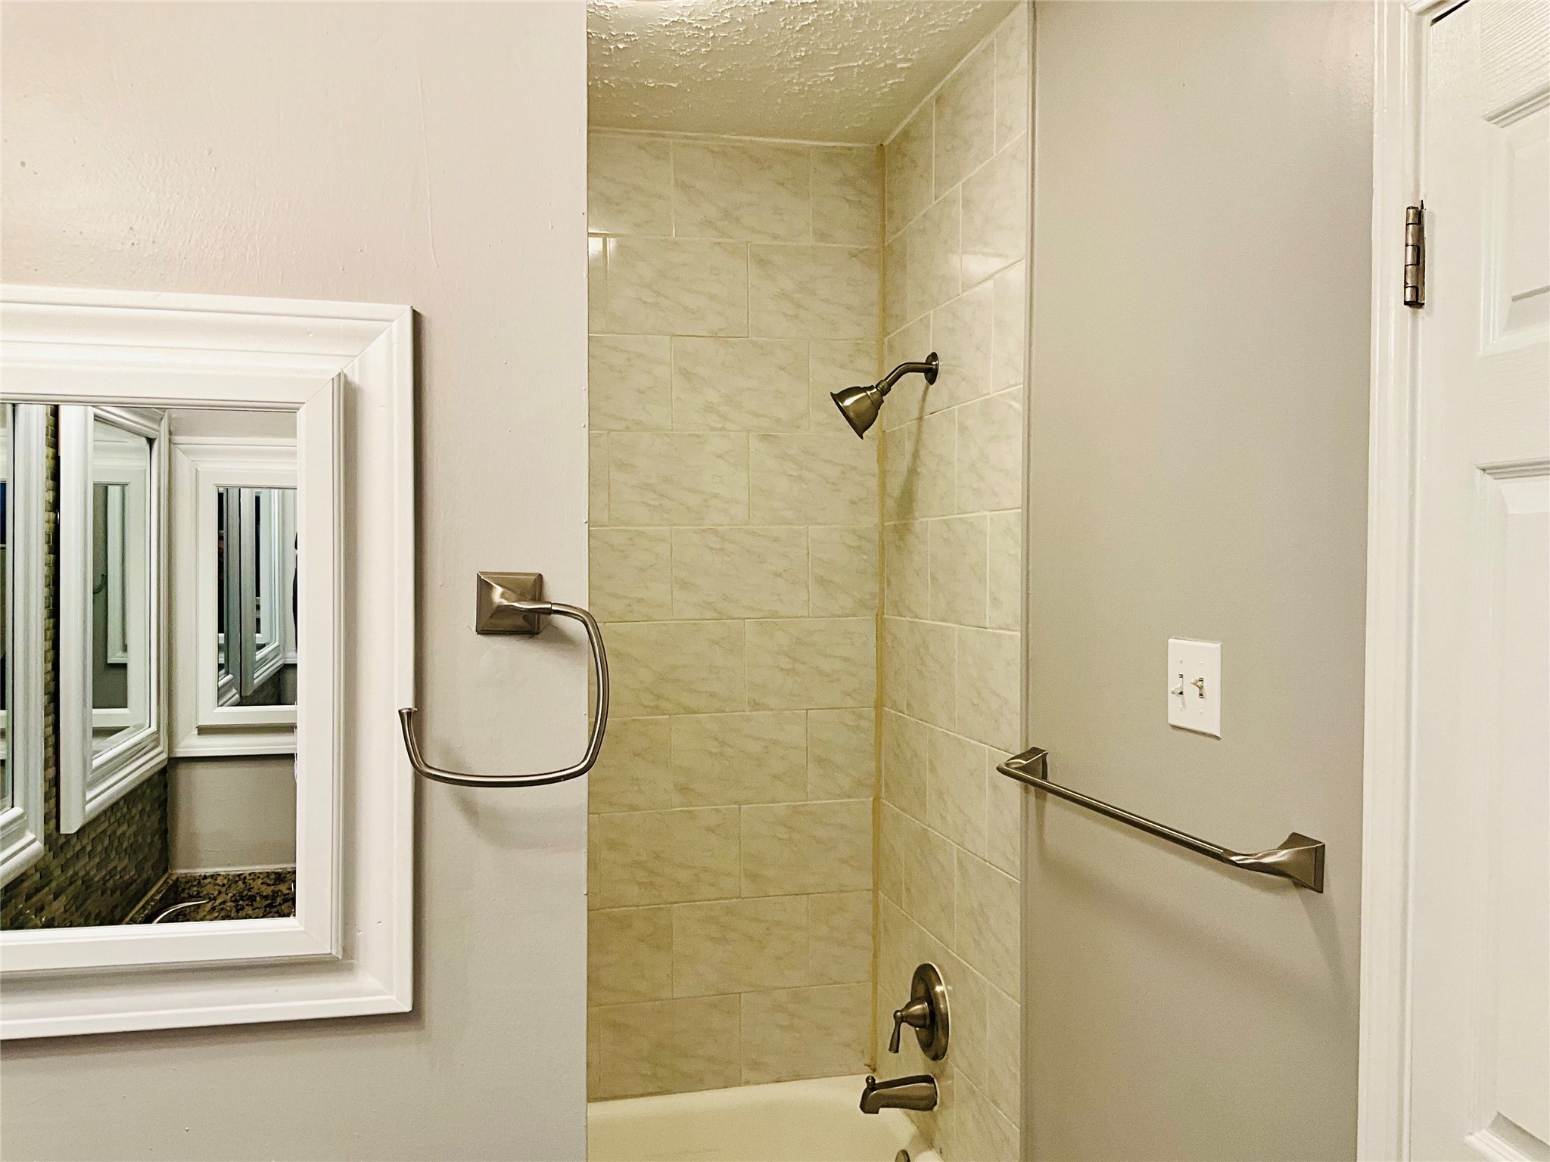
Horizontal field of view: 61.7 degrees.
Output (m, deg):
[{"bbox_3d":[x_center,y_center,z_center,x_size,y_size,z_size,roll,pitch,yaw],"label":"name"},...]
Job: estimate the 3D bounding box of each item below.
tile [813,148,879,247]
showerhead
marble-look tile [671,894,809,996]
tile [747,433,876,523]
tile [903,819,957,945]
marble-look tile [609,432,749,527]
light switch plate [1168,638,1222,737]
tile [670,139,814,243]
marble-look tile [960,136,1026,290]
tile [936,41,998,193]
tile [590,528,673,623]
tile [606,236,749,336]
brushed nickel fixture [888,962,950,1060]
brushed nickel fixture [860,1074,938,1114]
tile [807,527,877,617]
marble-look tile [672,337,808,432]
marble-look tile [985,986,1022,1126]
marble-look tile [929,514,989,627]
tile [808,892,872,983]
[{"bbox_3d":[0.158,-0.846,2.870,0.156,0.209,0.010,0,1,-14],"label":"tile"},{"bbox_3d":[0.205,-0.363,2.520,0.207,0.177,0.107,0,1,-13],"label":"showerhead"},{"bbox_3d":[-0.074,0.801,2.856,0.304,0.203,0.012,0,1,-15],"label":"marble-look tile"},{"bbox_3d":[0.090,-0.224,2.862,0.297,0.202,0.010,0,1,-14],"label":"tile"},{"bbox_3d":[0.307,0.589,2.559,0.010,0.200,0.303,0,1,-13],"label":"tile"},{"bbox_3d":[-0.209,-0.220,2.780,0.299,0.200,0.010,0,1,-13],"label":"marble-look tile"},{"bbox_3d":[0.522,0.132,1.619,0.012,0.114,0.117,0,1,-13],"label":"light switch plate"},{"bbox_3d":[-0.070,-0.840,2.814,0.303,0.205,0.010,0,1,-14],"label":"tile"},{"bbox_3d":[0.379,-0.627,2.245,0.010,0.202,0.294,0,1,-13],"label":"marble-look tile"},{"bbox_3d":[0.347,-0.835,2.381,0.010,0.208,0.304,0,1,-13],"label":"tile"},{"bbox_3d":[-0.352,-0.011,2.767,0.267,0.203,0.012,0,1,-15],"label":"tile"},{"bbox_3d":[-0.208,-0.630,2.796,0.307,0.203,0.012,0,1,-15],"label":"tile"},{"bbox_3d":[0.269,0.849,2.546,0.095,0.170,0.168,0,1,-13],"label":"brushed nickel fixture"},{"bbox_3d":[0.236,0.995,2.531,0.145,0.073,0.060,0,1,-13],"label":"brushed nickel fixture"},{"bbox_3d":[0.155,-0.021,2.881,0.159,0.200,0.010,0,1,-14],"label":"tile"},{"bbox_3d":[-0.071,-0.426,2.836,0.308,0.203,0.012,0,1,-15],"label":"marble-look tile"},{"bbox_3d":[0.390,0.798,2.195,0.010,0.200,0.139,0,1,-13],"label":"marble-look tile"},{"bbox_3d":[0.346,-0.019,2.435,0.012,0.203,0.305,0,1,-13],"label":"marble-look tile"},{"bbox_3d":[0.145,0.795,2.878,0.144,0.200,0.010,0,1,-13],"label":"tile"}]

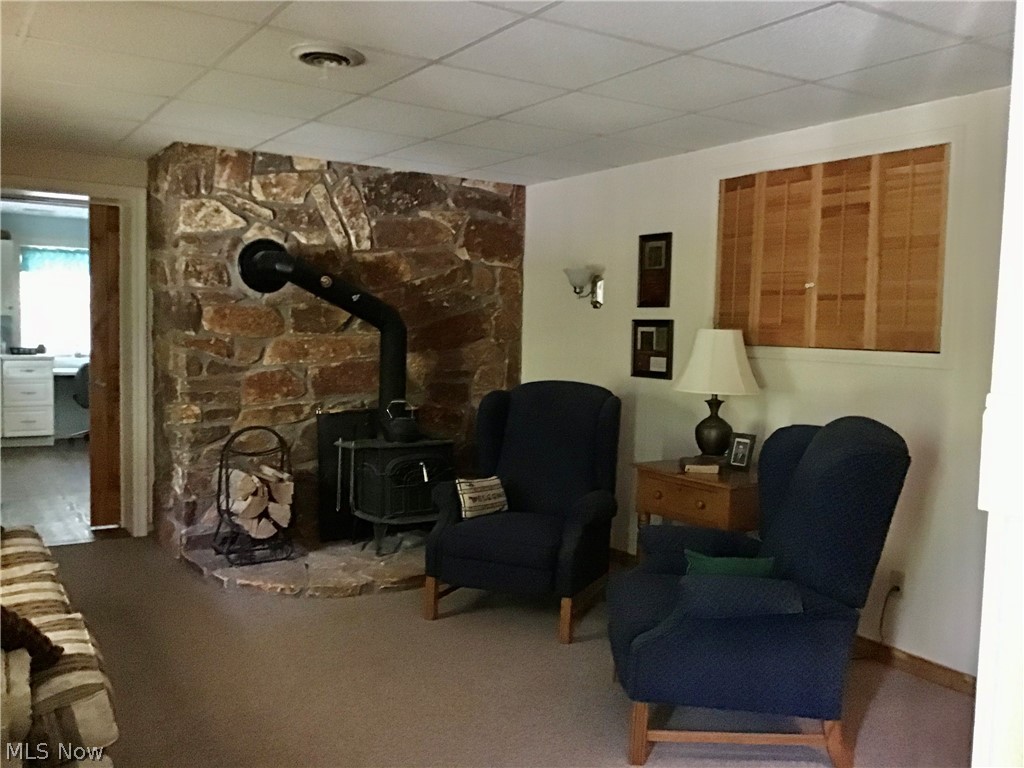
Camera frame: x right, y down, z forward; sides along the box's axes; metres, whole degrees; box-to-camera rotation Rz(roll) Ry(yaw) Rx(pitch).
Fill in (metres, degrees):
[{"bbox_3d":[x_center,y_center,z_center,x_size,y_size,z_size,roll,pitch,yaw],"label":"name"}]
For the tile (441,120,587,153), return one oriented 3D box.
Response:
[{"bbox_3d":[0.014,-1.202,4.450,0.600,0.020,0.597,-1,4,-33],"label":"tile"}]

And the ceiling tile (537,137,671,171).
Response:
[{"bbox_3d":[0.515,-1.212,4.773,0.573,0.025,0.595,-1,4,-32],"label":"ceiling tile"}]

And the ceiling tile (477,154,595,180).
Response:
[{"bbox_3d":[0.190,-1.256,5.284,0.573,0.025,0.595,-1,4,-32],"label":"ceiling tile"}]

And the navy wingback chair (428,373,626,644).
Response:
[{"bbox_3d":[0.089,0.534,4.349,0.750,1.075,0.790,3,4,22],"label":"navy wingback chair"}]

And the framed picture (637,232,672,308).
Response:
[{"bbox_3d":[0.761,-0.607,4.910,0.022,0.388,0.252,-1,4,-33],"label":"framed picture"}]

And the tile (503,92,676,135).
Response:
[{"bbox_3d":[0.340,-1.161,3.942,0.600,0.020,0.597,-1,4,-33],"label":"tile"}]

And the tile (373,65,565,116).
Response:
[{"bbox_3d":[-0.174,-1.155,3.613,0.600,0.020,0.597,-1,4,-33],"label":"tile"}]

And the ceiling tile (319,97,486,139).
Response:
[{"bbox_3d":[-0.500,-1.196,4.121,0.600,0.020,0.597,-1,4,-33],"label":"ceiling tile"}]

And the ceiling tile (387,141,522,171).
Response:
[{"bbox_3d":[-0.314,-1.251,4.963,0.598,0.025,0.595,-1,4,-32],"label":"ceiling tile"}]

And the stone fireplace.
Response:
[{"bbox_3d":[-1.053,-0.199,5.780,2.180,2.230,0.690,-1,4,-32],"label":"stone fireplace"}]

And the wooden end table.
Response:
[{"bbox_3d":[0.944,0.754,4.204,0.504,0.705,0.626,-1,4,-33],"label":"wooden end table"}]

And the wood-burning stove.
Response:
[{"bbox_3d":[-0.896,0.069,5.109,1.050,1.700,0.700,-1,4,-33],"label":"wood-burning stove"}]

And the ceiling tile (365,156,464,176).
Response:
[{"bbox_3d":[-0.570,-1.284,5.364,0.598,0.025,0.334,-1,4,-32],"label":"ceiling tile"}]

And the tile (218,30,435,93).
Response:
[{"bbox_3d":[-0.695,-1.158,3.308,0.605,0.020,0.605,-1,4,-33],"label":"tile"}]

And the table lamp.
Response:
[{"bbox_3d":[0.964,0.038,4.285,0.395,0.600,0.395,2,4,0],"label":"table lamp"}]

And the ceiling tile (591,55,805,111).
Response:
[{"bbox_3d":[0.661,-1.128,3.455,0.605,0.020,0.605,-1,4,-33],"label":"ceiling tile"}]

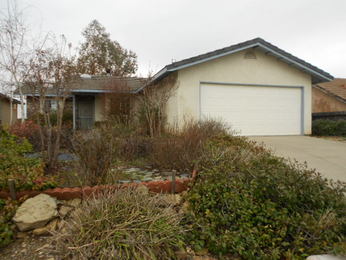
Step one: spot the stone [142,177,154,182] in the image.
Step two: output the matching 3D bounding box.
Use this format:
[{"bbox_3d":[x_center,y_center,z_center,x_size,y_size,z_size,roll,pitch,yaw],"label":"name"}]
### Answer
[{"bbox_3d":[-0.367,0.742,3.900,0.190,0.060,0.170,0,1,0],"label":"stone"}]

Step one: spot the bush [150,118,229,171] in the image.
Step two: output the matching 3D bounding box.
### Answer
[{"bbox_3d":[0.314,0.295,4.950,1.500,1.030,1.150,0,1,0],"label":"bush"}]

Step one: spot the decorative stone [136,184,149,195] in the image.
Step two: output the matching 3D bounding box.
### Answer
[{"bbox_3d":[-0.432,0.846,3.680,0.170,0.140,0.140,0,1,0],"label":"decorative stone"}]

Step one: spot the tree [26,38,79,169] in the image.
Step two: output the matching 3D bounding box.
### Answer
[{"bbox_3d":[-2.270,-0.499,4.900,1.000,2.520,0.950,0,1,0],"label":"tree"}]

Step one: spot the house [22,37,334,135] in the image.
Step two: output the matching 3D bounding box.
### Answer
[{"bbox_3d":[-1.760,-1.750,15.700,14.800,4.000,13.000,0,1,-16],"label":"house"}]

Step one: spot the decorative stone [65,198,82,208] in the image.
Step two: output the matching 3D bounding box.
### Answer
[{"bbox_3d":[-1.385,1.023,3.620,0.250,0.130,0.180,0,1,0],"label":"decorative stone"}]

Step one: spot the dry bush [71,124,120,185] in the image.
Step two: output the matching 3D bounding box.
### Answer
[{"bbox_3d":[-1.222,0.386,4.100,0.800,0.950,0.750,0,1,0],"label":"dry bush"}]

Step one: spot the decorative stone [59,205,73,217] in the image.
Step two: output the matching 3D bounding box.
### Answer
[{"bbox_3d":[-1.447,1.083,3.500,0.190,0.150,0.160,0,1,0],"label":"decorative stone"}]

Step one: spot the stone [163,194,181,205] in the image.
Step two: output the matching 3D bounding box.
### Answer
[{"bbox_3d":[-0.021,0.957,3.580,0.250,0.140,0.180,0,1,0],"label":"stone"}]

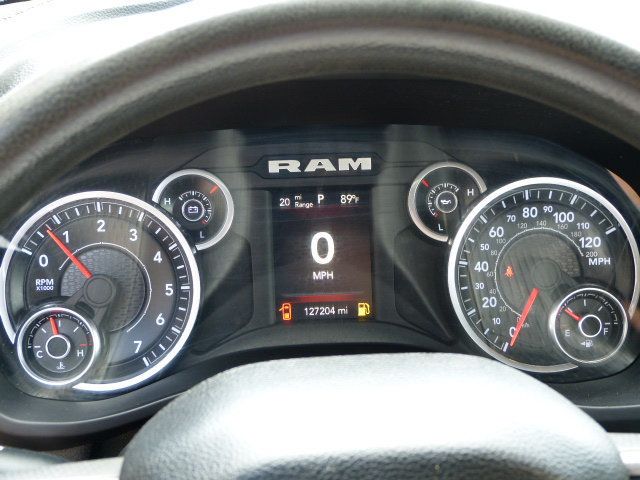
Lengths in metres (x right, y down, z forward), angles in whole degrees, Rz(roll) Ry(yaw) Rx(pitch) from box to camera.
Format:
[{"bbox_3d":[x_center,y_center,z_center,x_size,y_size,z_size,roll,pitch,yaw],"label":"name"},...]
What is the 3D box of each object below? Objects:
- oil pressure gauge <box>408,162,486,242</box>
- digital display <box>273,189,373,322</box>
[{"bbox_3d":[0.071,-0.021,0.650,0.044,0.044,0.020,-2,2,0],"label":"oil pressure gauge"},{"bbox_3d":[0.001,0.008,0.635,0.053,0.072,0.010,-2,3,-3],"label":"digital display"}]

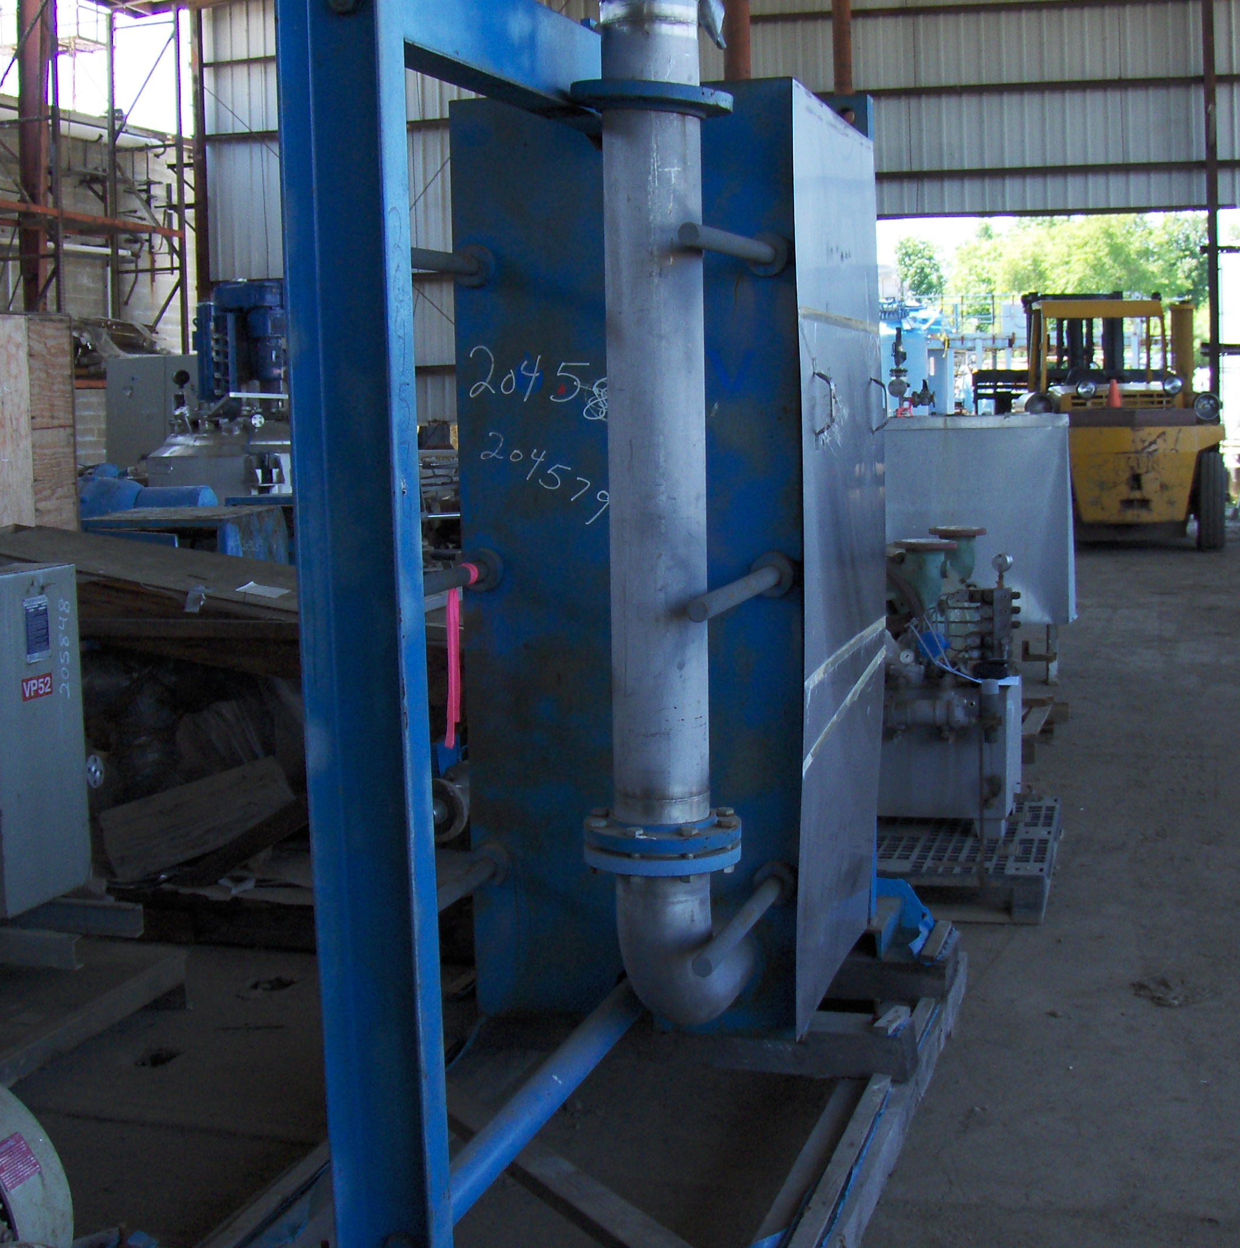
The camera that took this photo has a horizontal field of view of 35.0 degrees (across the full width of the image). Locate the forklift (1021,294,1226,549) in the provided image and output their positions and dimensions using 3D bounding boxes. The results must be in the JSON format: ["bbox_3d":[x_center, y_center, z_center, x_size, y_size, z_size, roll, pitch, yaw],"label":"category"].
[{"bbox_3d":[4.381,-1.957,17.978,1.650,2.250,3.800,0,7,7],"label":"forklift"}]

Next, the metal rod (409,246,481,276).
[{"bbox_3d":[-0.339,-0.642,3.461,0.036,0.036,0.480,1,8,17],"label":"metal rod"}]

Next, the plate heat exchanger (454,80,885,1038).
[{"bbox_3d":[0.138,-0.152,4.123,0.670,1.800,0.870,1,7,17],"label":"plate heat exchanger"}]

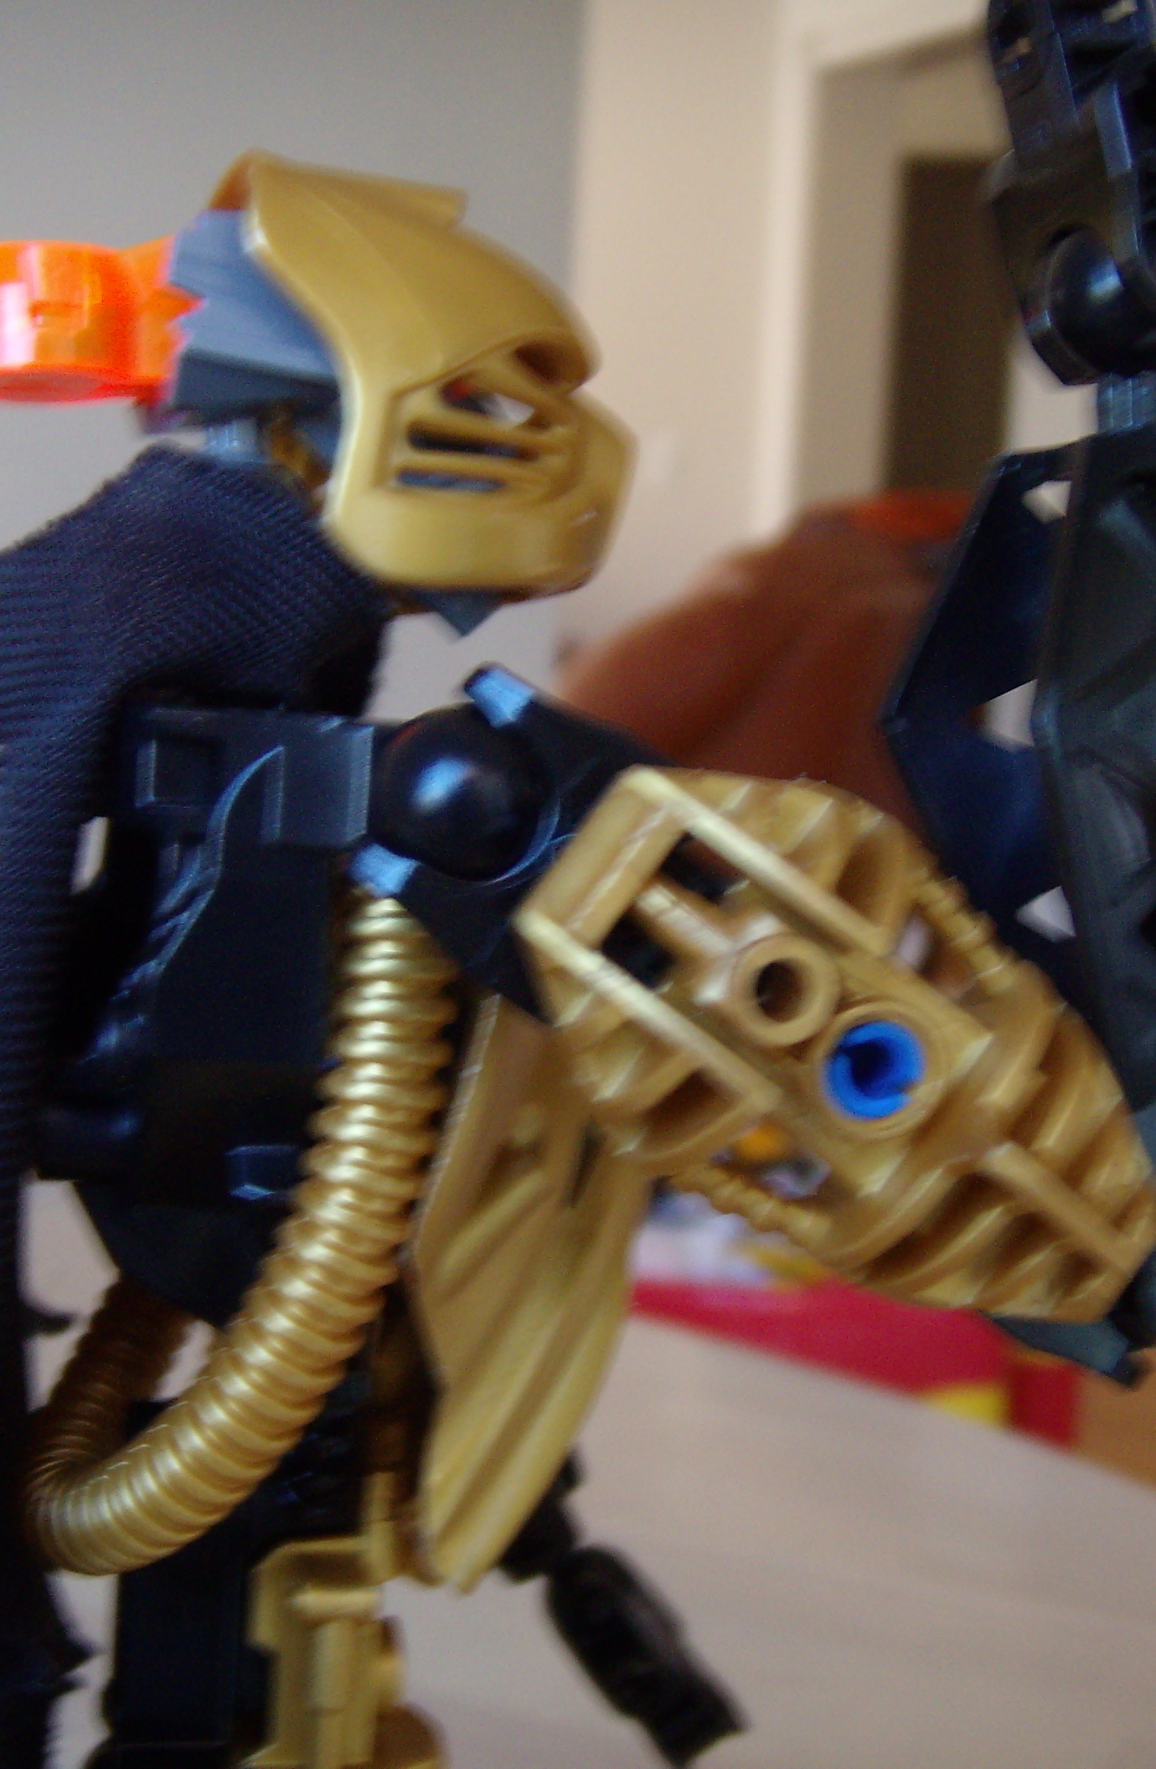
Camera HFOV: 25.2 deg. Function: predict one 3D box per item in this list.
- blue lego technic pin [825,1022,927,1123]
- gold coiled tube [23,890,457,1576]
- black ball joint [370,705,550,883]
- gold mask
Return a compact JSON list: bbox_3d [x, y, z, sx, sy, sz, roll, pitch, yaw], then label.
[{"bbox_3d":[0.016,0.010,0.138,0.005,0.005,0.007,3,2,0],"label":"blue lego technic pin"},{"bbox_3d":[-0.025,0.022,0.170,0.024,0.048,0.051,2,5,-18],"label":"gold coiled tube"},{"bbox_3d":[-0.007,-0.005,0.150,0.010,0.010,0.010,3,5,0],"label":"black ball joint"},{"bbox_3d":[-0.010,-0.033,0.167,0.026,0.025,0.023,8,3,-12],"label":"gold mask"}]

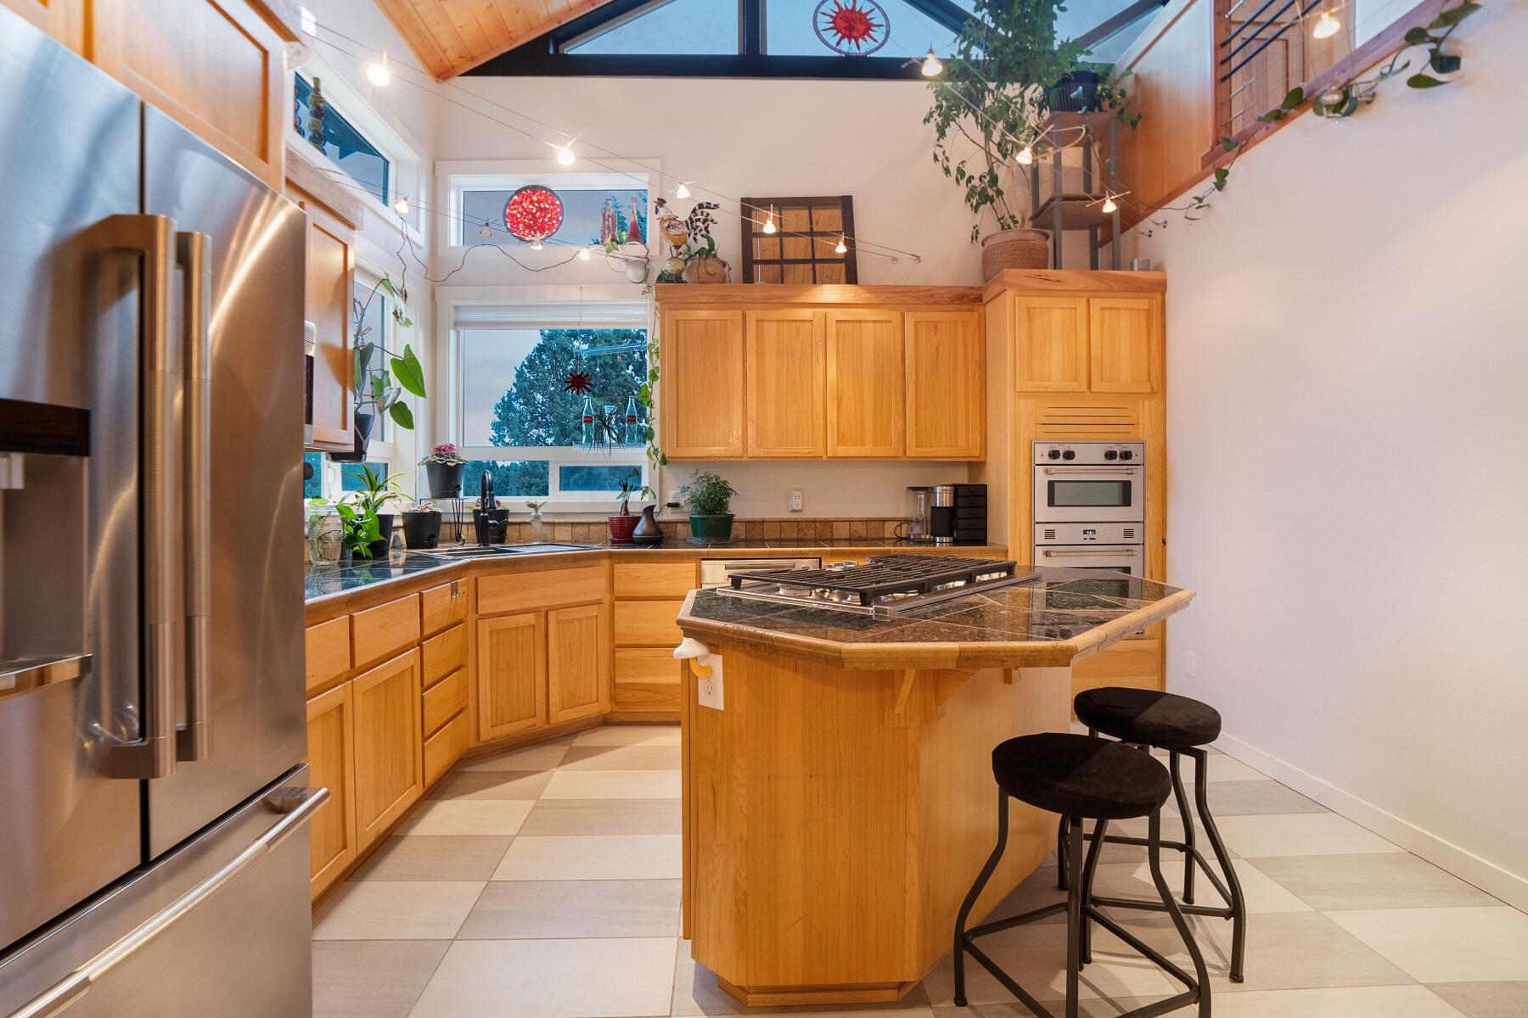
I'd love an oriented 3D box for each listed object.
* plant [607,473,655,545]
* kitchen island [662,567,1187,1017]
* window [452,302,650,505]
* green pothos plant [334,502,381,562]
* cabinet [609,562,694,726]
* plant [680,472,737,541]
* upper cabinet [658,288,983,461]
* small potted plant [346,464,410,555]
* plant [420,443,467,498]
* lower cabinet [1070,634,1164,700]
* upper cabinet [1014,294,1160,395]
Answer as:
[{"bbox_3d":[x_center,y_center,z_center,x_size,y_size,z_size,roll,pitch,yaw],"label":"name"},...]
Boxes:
[{"bbox_3d":[-0.744,-0.003,3.810,0.250,0.400,0.220,0,1,-2],"label":"plant"},{"bbox_3d":[0.501,0.686,1.855,1.015,0.932,1.561,1,2,43],"label":"kitchen island"},{"bbox_3d":[-1.248,-0.619,4.020,1.170,1.190,0.100,0,1,-2],"label":"window"},{"bbox_3d":[-1.606,0.092,2.699,0.173,0.231,0.200,0,1,-2],"label":"green pothos plant"},{"bbox_3d":[-0.569,0.665,3.730,0.425,0.840,0.580,0,1,-2],"label":"cabinet"},{"bbox_3d":[-0.315,-0.016,3.818,0.326,0.411,0.300,0,1,-2],"label":"plant"},{"bbox_3d":[0.306,-0.743,3.890,1.780,0.960,0.340,0,1,-2],"label":"upper cabinet"},{"bbox_3d":[-1.723,0.005,3.020,0.250,0.405,0.230,0,1,-2],"label":"small potted plant"},{"bbox_3d":[-1.697,-0.203,3.610,0.221,0.292,0.240,0,1,-2],"label":"plant"},{"bbox_3d":[1.653,0.855,3.779,0.773,0.388,0.600,0,1,-2],"label":"lower cabinet"},{"bbox_3d":[1.667,-0.860,3.810,0.765,0.535,0.580,0,1,-2],"label":"upper cabinet"}]

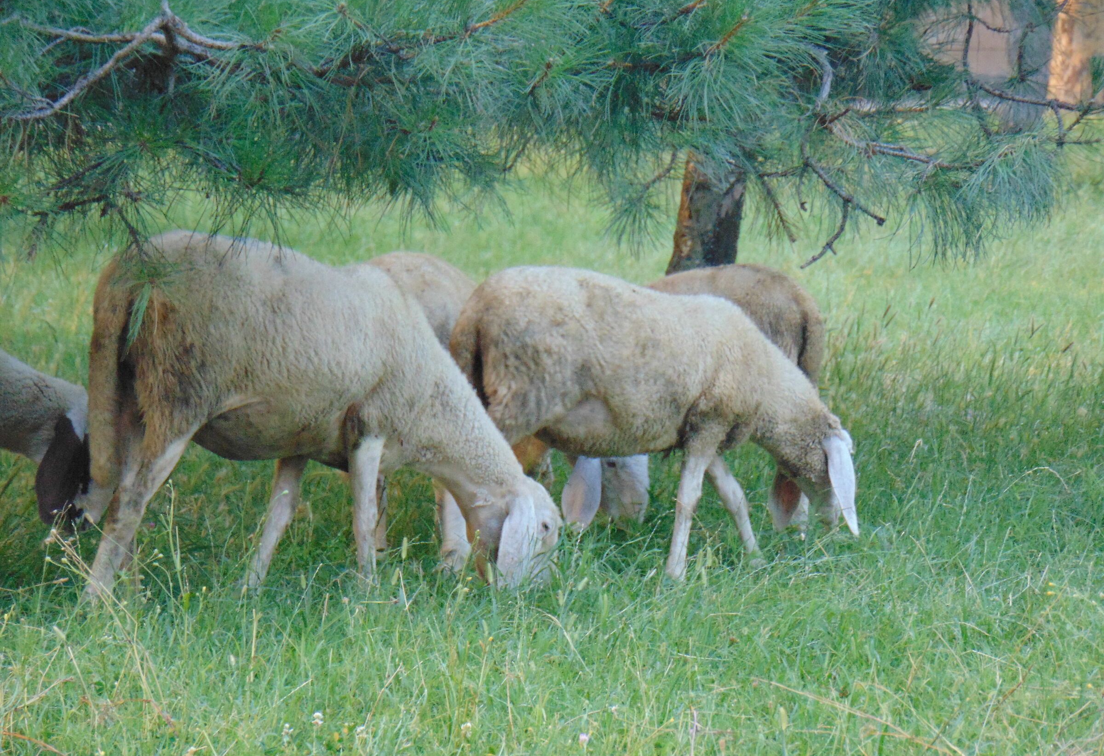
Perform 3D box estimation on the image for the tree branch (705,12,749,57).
[{"bbox_3d":[0.366,-0.720,16.700,0.098,0.090,0.050,0,3,0],"label":"tree branch"}]

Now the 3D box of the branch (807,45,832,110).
[{"bbox_3d":[0.570,-0.641,17.000,0.053,0.140,0.060,0,3,0],"label":"branch"}]

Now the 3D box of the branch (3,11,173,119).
[{"bbox_3d":[-0.961,-0.643,16.500,0.339,0.221,0.180,0,3,0],"label":"branch"}]

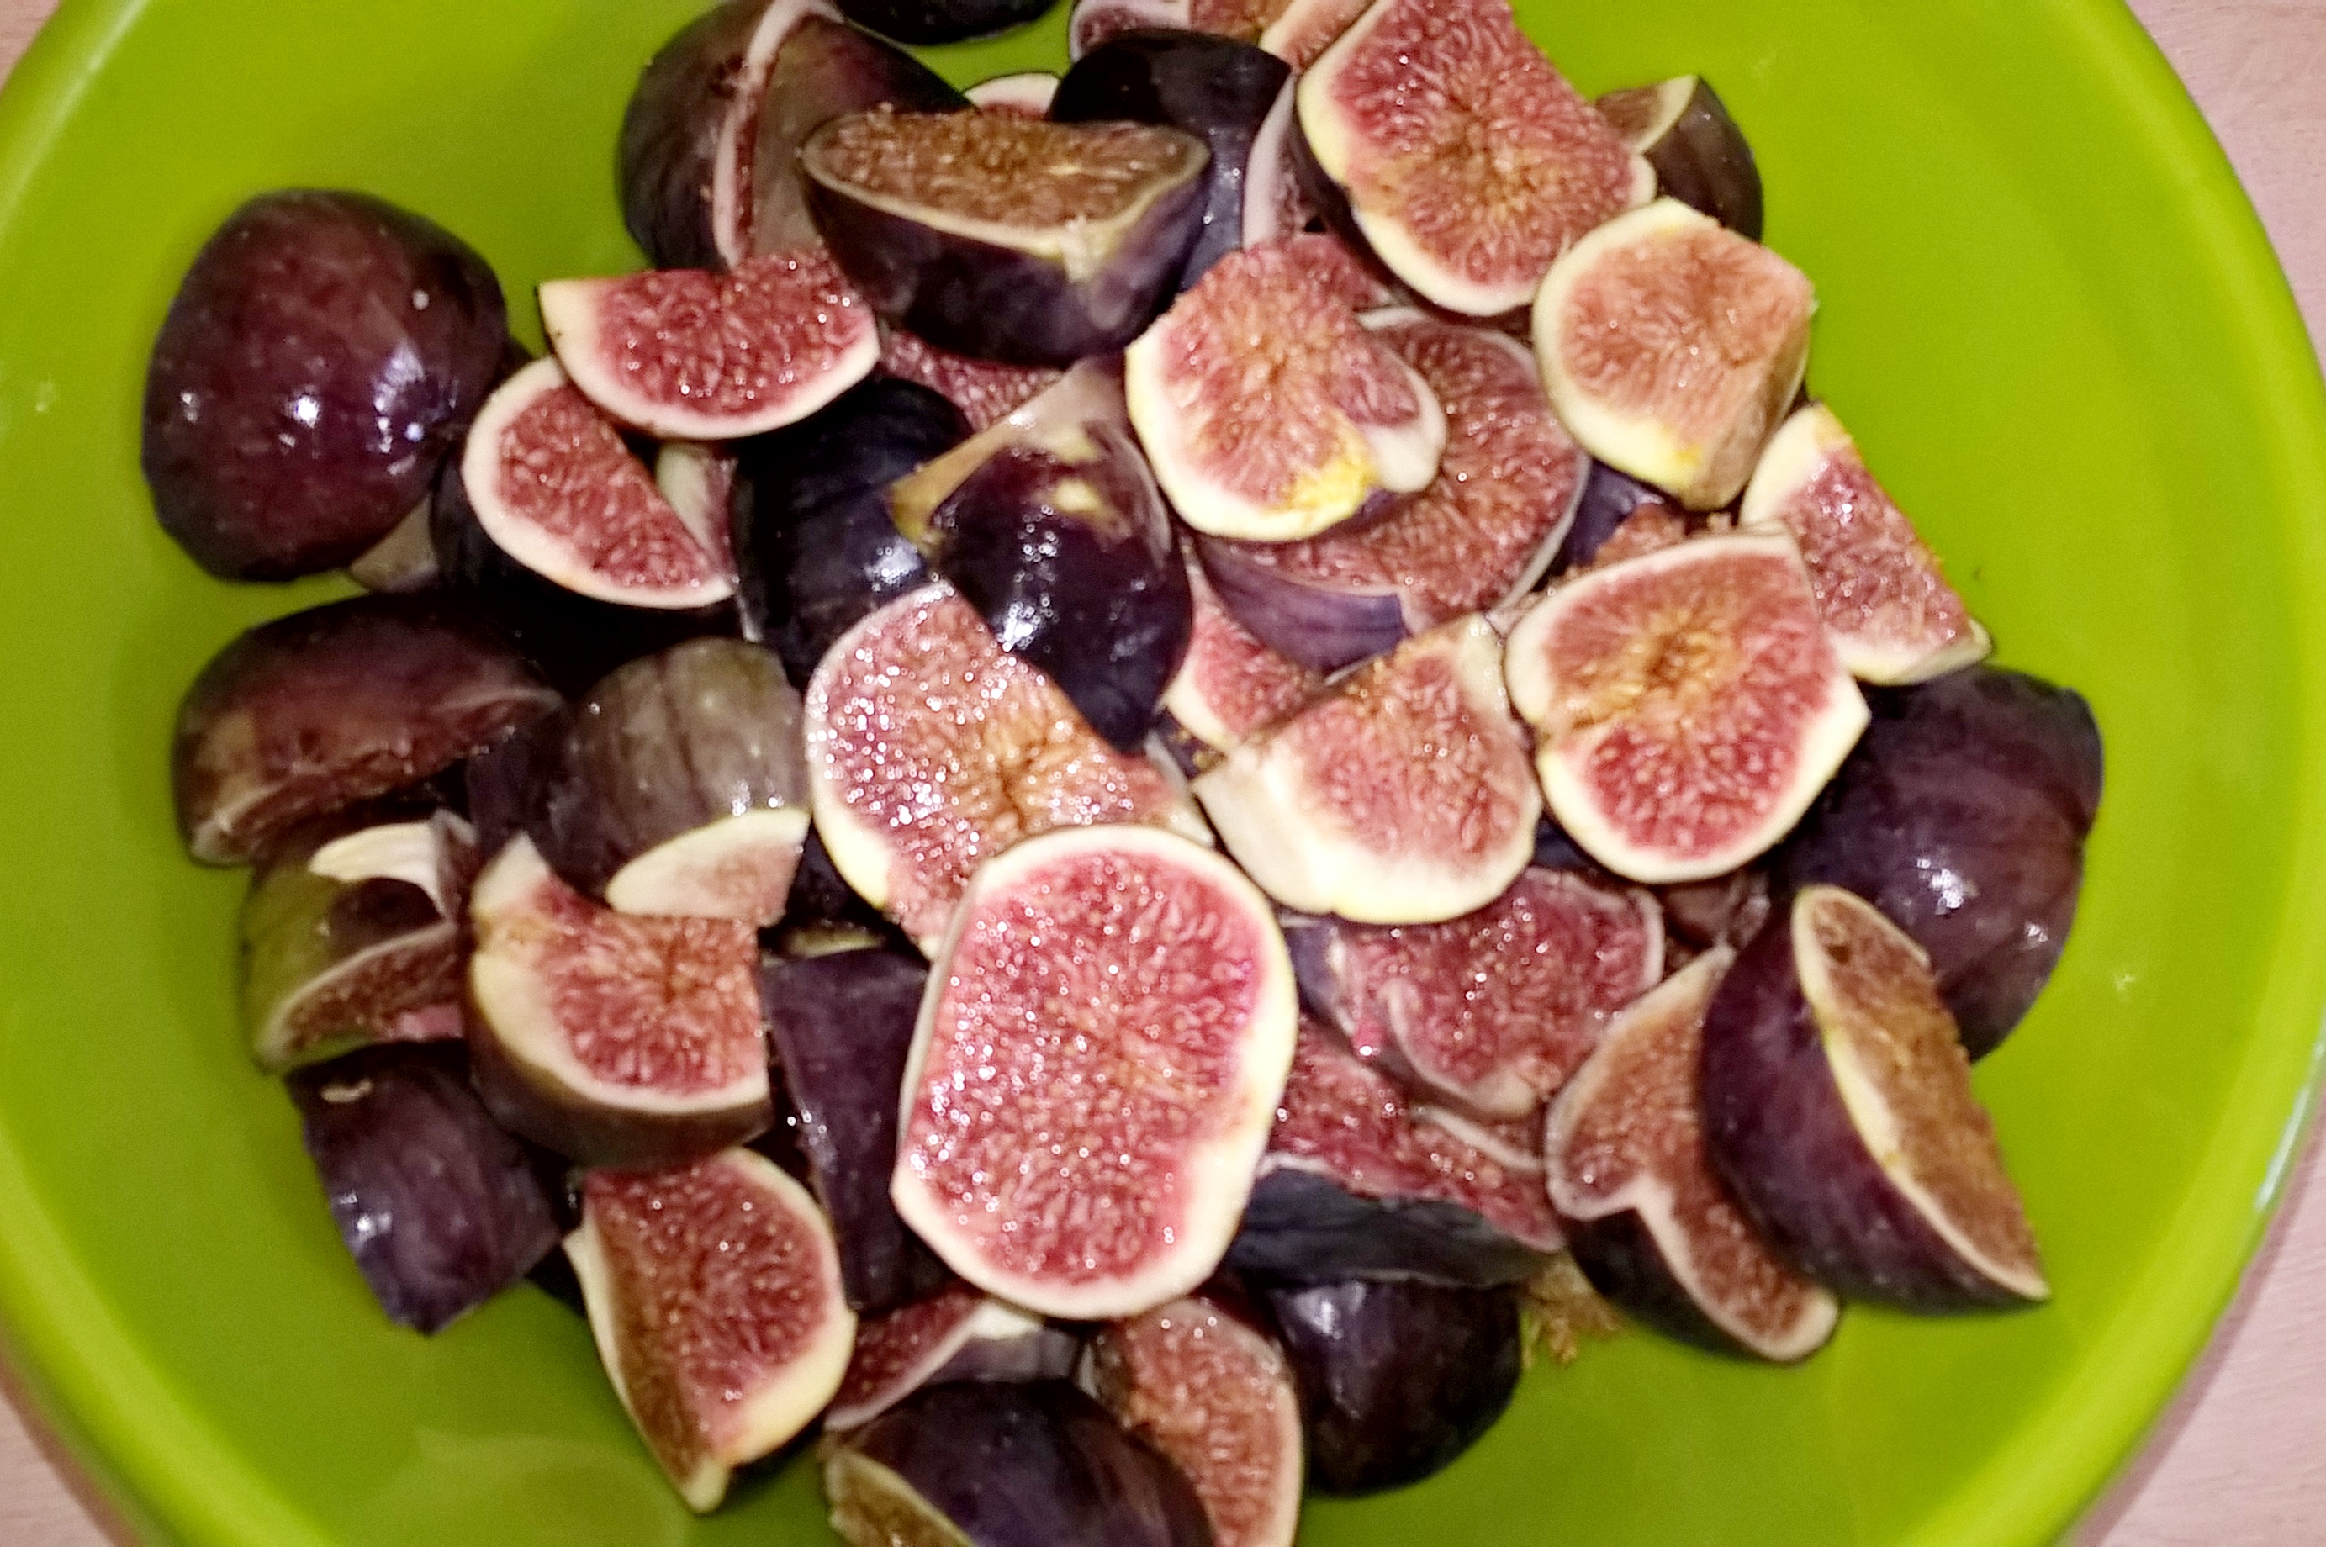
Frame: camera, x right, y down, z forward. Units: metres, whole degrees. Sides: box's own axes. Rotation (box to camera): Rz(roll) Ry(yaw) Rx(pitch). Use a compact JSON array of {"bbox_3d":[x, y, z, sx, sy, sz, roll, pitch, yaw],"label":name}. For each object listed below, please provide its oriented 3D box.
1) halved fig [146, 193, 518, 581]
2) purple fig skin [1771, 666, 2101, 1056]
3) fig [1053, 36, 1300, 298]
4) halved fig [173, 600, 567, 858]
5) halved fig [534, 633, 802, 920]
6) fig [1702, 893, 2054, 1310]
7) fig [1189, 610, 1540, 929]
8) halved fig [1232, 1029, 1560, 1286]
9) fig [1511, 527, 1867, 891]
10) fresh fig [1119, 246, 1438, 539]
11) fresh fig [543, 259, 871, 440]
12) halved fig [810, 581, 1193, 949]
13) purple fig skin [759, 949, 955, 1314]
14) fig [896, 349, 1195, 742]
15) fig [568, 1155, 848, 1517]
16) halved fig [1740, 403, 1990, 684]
[{"bbox_3d":[-0.123,-0.057,0.322,0.049,0.038,0.051,0,78,-1],"label":"halved fig"},{"bbox_3d":[0.109,0.013,0.319,0.050,0.028,0.056,41,109,29],"label":"purple fig skin"},{"bbox_3d":[0.001,-0.085,0.308,0.038,0.033,0.042,12,79,1],"label":"fig"},{"bbox_3d":[-0.114,-0.006,0.311,0.050,0.035,0.034,-11,78,-4],"label":"halved fig"},{"bbox_3d":[-0.069,0.001,0.306,0.035,0.027,0.037,-9,78,-3],"label":"halved fig"},{"bbox_3d":[0.091,0.049,0.301,0.027,0.048,0.063,-41,64,32],"label":"fig"},{"bbox_3d":[0.028,0.000,0.294,0.047,0.023,0.033,-28,85,-4],"label":"fig"},{"bbox_3d":[0.031,0.050,0.300,0.045,0.025,0.030,15,65,6],"label":"halved fig"},{"bbox_3d":[0.072,-0.009,0.298,0.046,0.025,0.043,-17,79,-5],"label":"fig"},{"bbox_3d":[0.017,-0.057,0.315,0.043,0.026,0.042,-21,106,7],"label":"fresh fig"},{"bbox_3d":[-0.066,-0.060,0.321,0.048,0.025,0.027,1,88,-12],"label":"fresh fig"},{"bbox_3d":[-0.022,0.000,0.292,0.049,0.024,0.044,24,78,4],"label":"halved fig"},{"bbox_3d":[-0.040,0.049,0.299,0.027,0.027,0.049,-9,78,-3],"label":"purple fig skin"},{"bbox_3d":[-0.013,-0.033,0.310,0.039,0.030,0.054,-26,99,-40],"label":"fig"},{"bbox_3d":[-0.064,0.075,0.292,0.037,0.030,0.046,1,72,-33],"label":"fig"},{"bbox_3d":[0.101,-0.034,0.322,0.028,0.024,0.044,-37,93,10],"label":"halved fig"}]

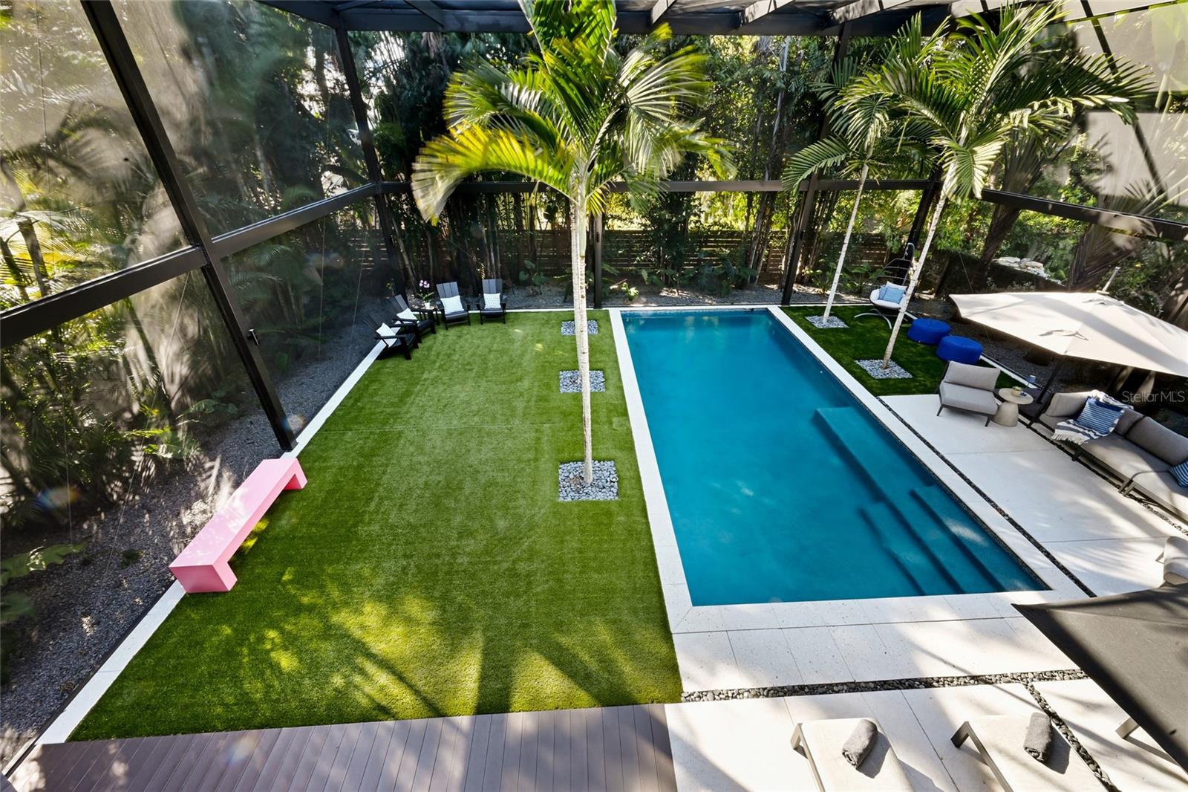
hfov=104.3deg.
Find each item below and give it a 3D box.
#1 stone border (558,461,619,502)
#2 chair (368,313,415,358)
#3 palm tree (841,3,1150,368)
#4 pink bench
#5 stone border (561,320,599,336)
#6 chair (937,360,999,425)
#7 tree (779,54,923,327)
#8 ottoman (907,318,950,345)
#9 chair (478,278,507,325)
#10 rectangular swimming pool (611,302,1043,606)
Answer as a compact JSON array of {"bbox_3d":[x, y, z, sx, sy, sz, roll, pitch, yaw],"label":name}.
[{"bbox_3d":[-0.089,1.275,7.046,0.875,0.060,0.851,-2,31,-2],"label":"stone border"},{"bbox_3d":[-4.608,-1.412,10.620,0.800,0.970,0.700,0,31,0],"label":"chair"},{"bbox_3d":[6.565,-3.209,8.528,4.800,6.150,4.200,-2,31,-2],"label":"palm tree"},{"bbox_3d":[-4.592,1.623,6.146,0.472,0.454,1.902,-2,31,-2],"label":"pink bench"},{"bbox_3d":[-0.367,-1.805,12.131,0.950,0.060,0.960,-2,31,-2],"label":"stone border"},{"bbox_3d":[6.878,-0.024,8.471,0.790,0.760,0.880,15,35,23],"label":"chair"},{"bbox_3d":[5.982,-4.419,10.849,3.100,5.700,3.000,-2,31,-2],"label":"tree"},{"bbox_3d":[8.257,-1.596,11.371,0.860,0.410,0.860,-2,31,-2],"label":"ottoman"},{"bbox_3d":[-2.708,-2.545,12.448,0.750,0.990,0.880,-2,31,-2],"label":"chair"},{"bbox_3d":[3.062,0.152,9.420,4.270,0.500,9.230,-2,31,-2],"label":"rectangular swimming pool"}]

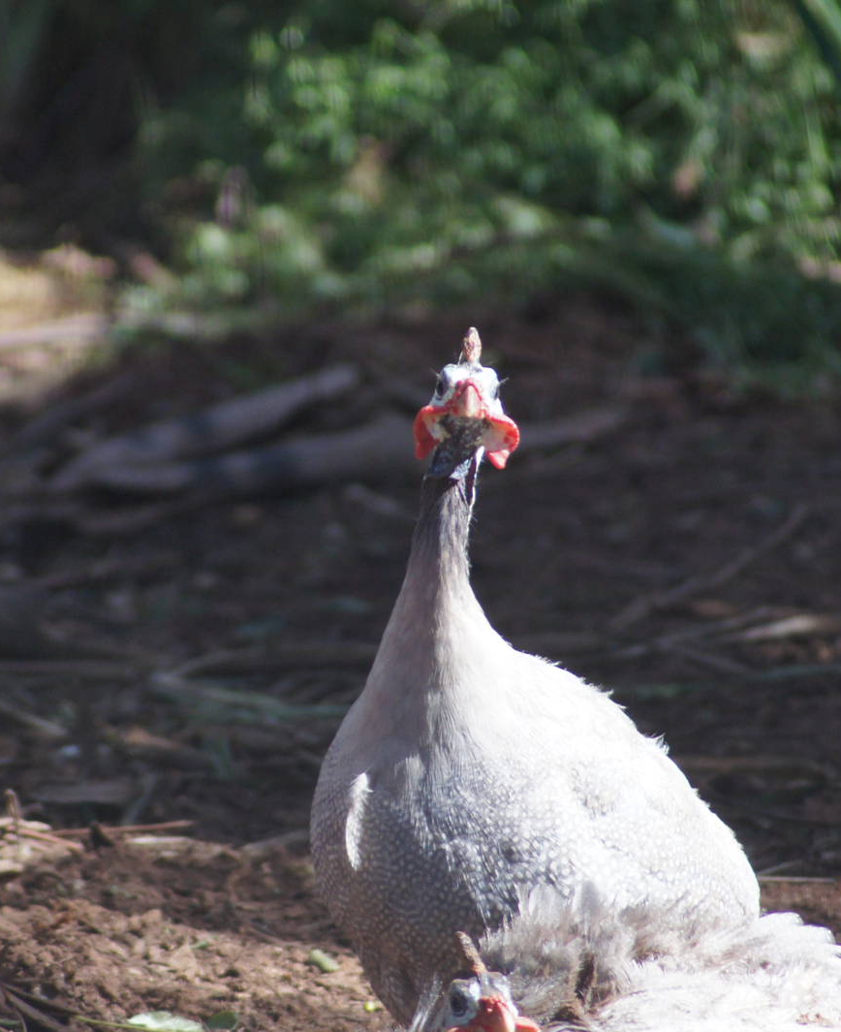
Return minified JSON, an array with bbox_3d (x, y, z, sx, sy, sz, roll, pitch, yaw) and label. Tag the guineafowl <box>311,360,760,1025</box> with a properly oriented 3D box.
[{"bbox_3d":[0.060,0.123,8.057,0.210,0.470,0.420,4,10,22],"label":"guineafowl"}]

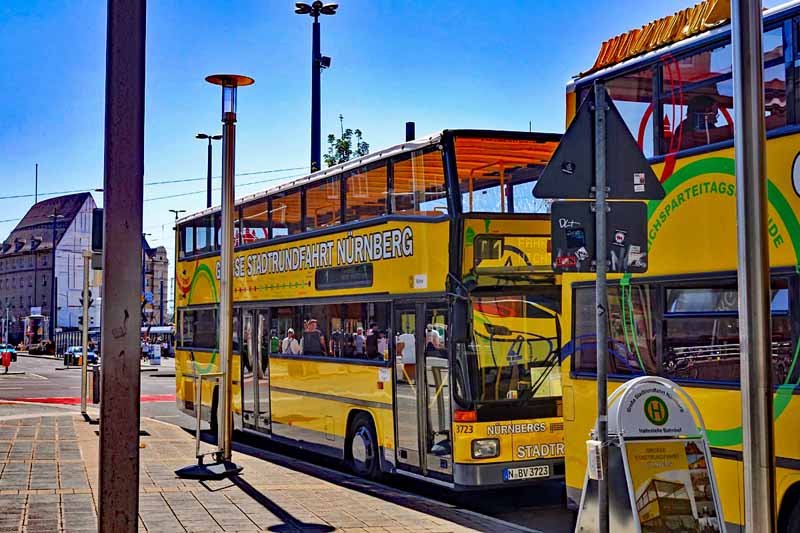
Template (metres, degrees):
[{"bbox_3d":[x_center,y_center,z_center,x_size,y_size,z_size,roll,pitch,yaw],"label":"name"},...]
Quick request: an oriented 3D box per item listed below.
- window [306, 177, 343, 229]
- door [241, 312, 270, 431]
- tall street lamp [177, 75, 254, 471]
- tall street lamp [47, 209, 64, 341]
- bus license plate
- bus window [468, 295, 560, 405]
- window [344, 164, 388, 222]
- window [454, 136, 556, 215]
[{"bbox_3d":[-0.975,-0.788,14.815,0.070,0.600,1.230,1,-3,-25],"label":"window"},{"bbox_3d":[-2.128,1.536,17.165,0.090,1.860,1.300,1,-3,-25],"label":"door"},{"bbox_3d":[-2.104,0.078,13.209,0.800,4.580,0.700,0,-3,0],"label":"tall street lamp"},{"bbox_3d":[-26.300,0.943,88.067,1.250,10.770,0.400,0,-3,-6],"label":"tall street lamp"},{"bbox_3d":[1.283,2.075,11.601,0.520,0.110,0.020,1,-3,-25],"label":"bus license plate"},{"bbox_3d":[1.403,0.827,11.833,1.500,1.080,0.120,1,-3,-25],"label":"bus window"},{"bbox_3d":[-0.391,-0.852,13.576,0.070,0.600,1.230,1,-3,-25],"label":"window"},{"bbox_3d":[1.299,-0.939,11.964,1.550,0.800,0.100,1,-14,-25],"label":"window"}]

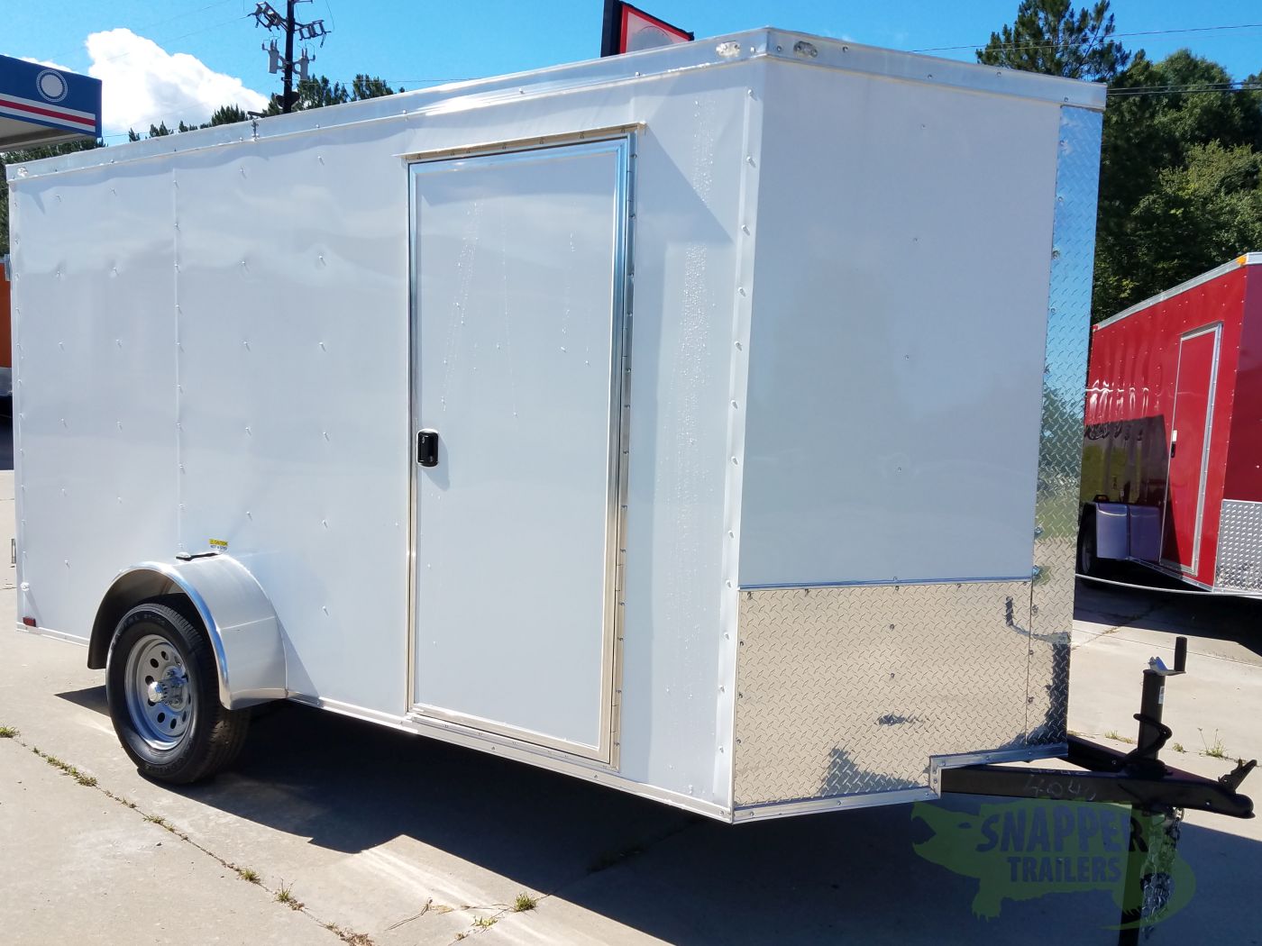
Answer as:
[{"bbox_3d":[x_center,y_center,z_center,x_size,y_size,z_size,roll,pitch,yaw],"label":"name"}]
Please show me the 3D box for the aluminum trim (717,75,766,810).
[{"bbox_3d":[0.295,-0.060,2.564,0.060,1.985,0.030,4,5,30],"label":"aluminum trim"}]

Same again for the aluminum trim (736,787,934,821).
[{"bbox_3d":[0.603,0.948,2.727,0.675,0.048,0.025,0,5,-19],"label":"aluminum trim"}]

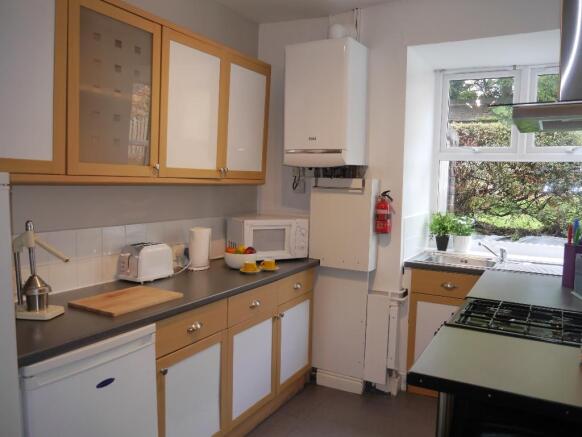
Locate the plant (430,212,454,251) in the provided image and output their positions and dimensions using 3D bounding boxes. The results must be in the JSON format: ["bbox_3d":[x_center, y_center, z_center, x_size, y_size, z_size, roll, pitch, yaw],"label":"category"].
[{"bbox_3d":[1.204,0.104,3.751,0.180,0.295,0.180,4,5,29],"label":"plant"}]

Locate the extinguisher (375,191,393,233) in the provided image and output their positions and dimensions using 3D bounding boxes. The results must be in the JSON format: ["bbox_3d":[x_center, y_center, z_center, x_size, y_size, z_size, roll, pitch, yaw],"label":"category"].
[{"bbox_3d":[0.616,-0.036,3.138,0.105,0.285,0.100,4,5,29],"label":"extinguisher"}]

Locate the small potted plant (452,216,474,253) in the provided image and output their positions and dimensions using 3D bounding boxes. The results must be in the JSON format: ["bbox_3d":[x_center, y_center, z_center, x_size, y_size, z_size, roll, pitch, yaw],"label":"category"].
[{"bbox_3d":[1.351,0.126,3.682,0.165,0.278,0.165,4,5,29],"label":"small potted plant"}]

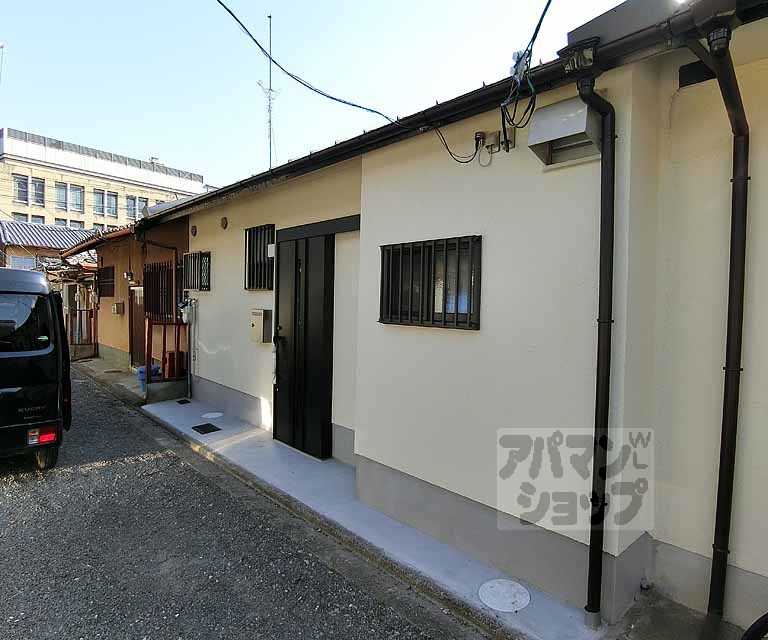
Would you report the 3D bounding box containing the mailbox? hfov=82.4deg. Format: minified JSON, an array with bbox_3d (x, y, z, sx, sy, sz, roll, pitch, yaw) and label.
[{"bbox_3d":[-1.435,0.063,5.128,0.120,0.375,0.300,-1,3,-45],"label":"mailbox"}]

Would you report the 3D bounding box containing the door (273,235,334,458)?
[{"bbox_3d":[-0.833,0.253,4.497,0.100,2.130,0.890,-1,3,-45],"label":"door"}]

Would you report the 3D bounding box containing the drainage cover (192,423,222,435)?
[{"bbox_3d":[-2.070,1.274,5.129,0.215,0.020,0.335,-1,3,-45],"label":"drainage cover"}]

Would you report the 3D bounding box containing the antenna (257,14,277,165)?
[{"bbox_3d":[-2.679,-5.291,10.300,0.450,3.750,0.900,2,2,14],"label":"antenna"}]

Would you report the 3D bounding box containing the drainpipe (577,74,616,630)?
[{"bbox_3d":[0.878,0.232,1.876,0.068,2.398,0.373,3,4,44],"label":"drainpipe"}]

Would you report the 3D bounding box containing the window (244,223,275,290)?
[{"bbox_3d":[-1.460,-0.714,5.138,0.110,0.740,0.500,-1,3,-45],"label":"window"}]

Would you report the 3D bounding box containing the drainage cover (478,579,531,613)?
[{"bbox_3d":[0.629,1.435,2.291,0.265,0.020,0.265,1,2,0],"label":"drainage cover"}]

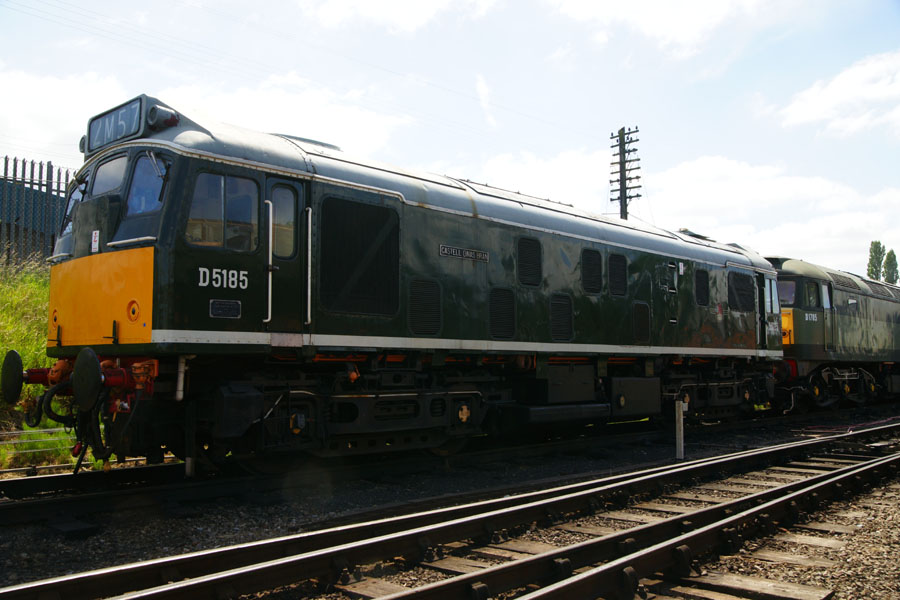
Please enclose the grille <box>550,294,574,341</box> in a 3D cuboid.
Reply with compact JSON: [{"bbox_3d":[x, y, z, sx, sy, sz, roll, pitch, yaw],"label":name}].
[{"bbox_3d":[1.688,0.270,11.235,0.600,0.700,0.050,5,-7,-45],"label":"grille"}]

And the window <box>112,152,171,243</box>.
[{"bbox_3d":[-2.984,-0.957,7.262,0.660,0.900,0.080,-3,-15,35],"label":"window"}]

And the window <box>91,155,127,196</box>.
[{"bbox_3d":[-3.597,-1.297,7.911,0.740,0.400,0.060,-5,-14,45],"label":"window"}]

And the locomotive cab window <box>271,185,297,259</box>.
[{"bbox_3d":[-1.767,-0.821,7.930,0.330,0.760,0.060,5,-7,-45],"label":"locomotive cab window"}]

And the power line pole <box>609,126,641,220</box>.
[{"bbox_3d":[6.161,-1.346,26.224,1.200,9.510,0.300,-4,-6,37],"label":"power line pole"}]

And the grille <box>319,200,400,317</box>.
[{"bbox_3d":[-1.024,-0.469,8.600,1.130,1.260,0.070,5,-7,-45],"label":"grille"}]

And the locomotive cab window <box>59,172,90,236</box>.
[{"bbox_3d":[-4.290,-1.053,8.530,0.070,0.700,0.680,14,-12,-33],"label":"locomotive cab window"}]

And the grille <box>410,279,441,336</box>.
[{"bbox_3d":[-0.309,0.092,9.253,0.580,0.700,0.050,5,-7,-45],"label":"grille"}]

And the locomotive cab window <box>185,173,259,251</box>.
[{"bbox_3d":[-2.248,-0.867,7.410,0.790,0.760,0.060,5,-7,-45],"label":"locomotive cab window"}]

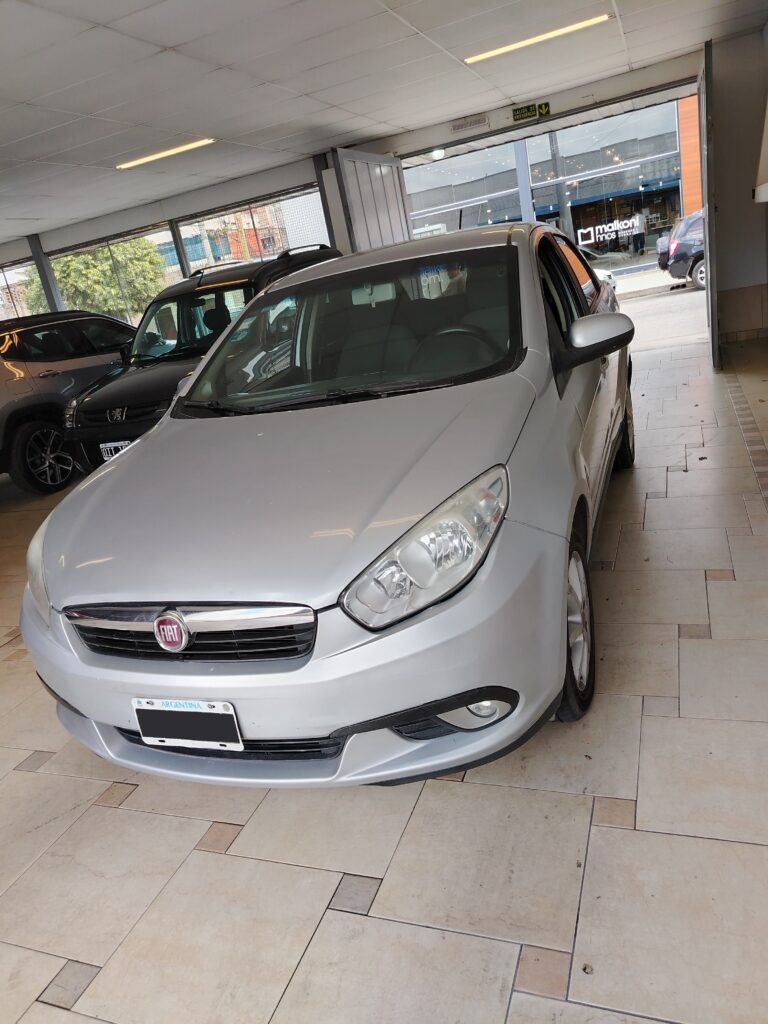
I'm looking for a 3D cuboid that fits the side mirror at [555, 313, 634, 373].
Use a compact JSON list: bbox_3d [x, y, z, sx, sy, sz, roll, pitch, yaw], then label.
[{"bbox_3d":[0.734,-0.597,2.467,0.250,0.175,0.150,-4,19,24],"label":"side mirror"}]

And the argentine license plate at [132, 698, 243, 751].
[{"bbox_3d":[-0.469,0.509,1.702,0.296,0.130,0.012,-4,15,24],"label":"argentine license plate"}]

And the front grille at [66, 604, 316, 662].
[{"bbox_3d":[-0.489,0.283,1.680,0.745,0.145,0.090,-4,19,24],"label":"front grille"}]

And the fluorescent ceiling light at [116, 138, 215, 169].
[{"bbox_3d":[-2.170,-3.534,7.014,1.160,0.045,0.050,-6,18,17],"label":"fluorescent ceiling light"}]

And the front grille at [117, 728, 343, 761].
[{"bbox_3d":[-0.427,0.570,1.781,0.700,0.065,0.075,-4,19,24],"label":"front grille"}]

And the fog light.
[{"bbox_3d":[0.230,0.454,1.631,0.075,0.065,0.050,-6,18,16],"label":"fog light"}]

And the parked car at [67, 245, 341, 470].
[{"bbox_3d":[-1.233,-1.490,6.799,1.760,1.820,4.140,-3,19,25],"label":"parked car"}]

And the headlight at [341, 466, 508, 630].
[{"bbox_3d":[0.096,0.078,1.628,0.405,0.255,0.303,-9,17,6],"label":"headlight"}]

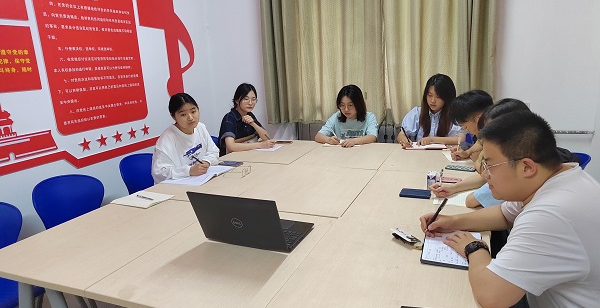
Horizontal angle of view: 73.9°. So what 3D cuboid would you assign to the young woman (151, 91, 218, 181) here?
[{"bbox_3d":[-0.780,0.219,2.813,0.680,1.240,0.580,7,16,37],"label":"young woman"}]

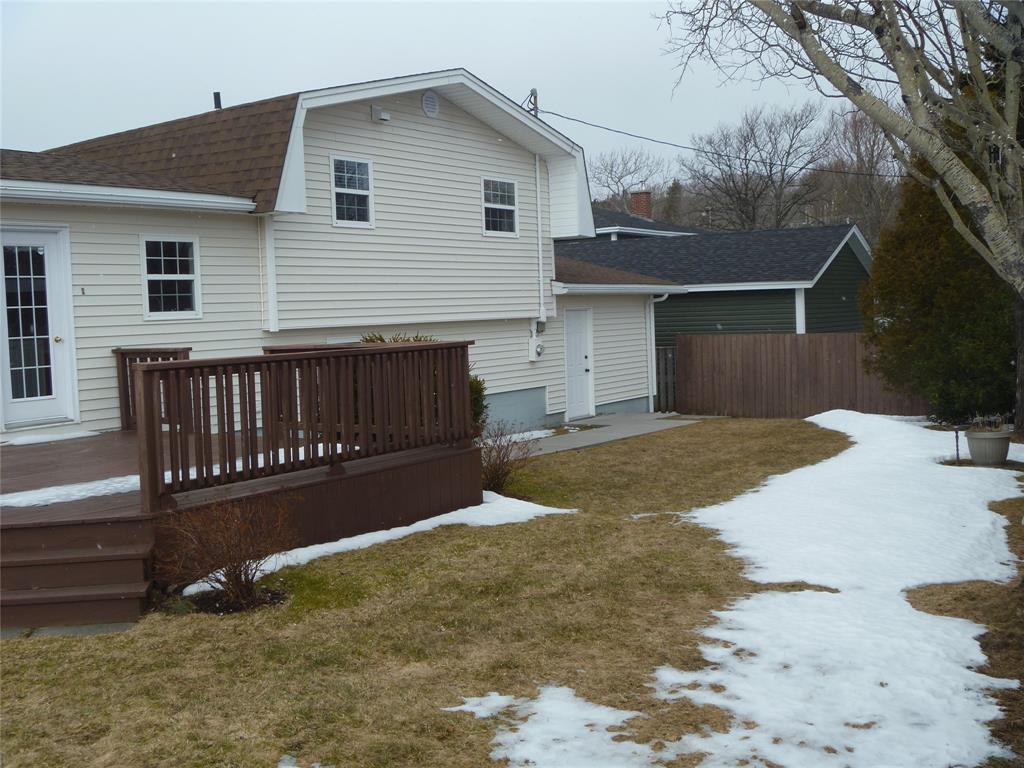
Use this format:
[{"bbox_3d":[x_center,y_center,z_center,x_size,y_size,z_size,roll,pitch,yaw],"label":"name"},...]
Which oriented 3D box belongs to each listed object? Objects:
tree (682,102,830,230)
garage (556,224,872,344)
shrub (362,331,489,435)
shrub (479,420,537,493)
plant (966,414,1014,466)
[{"bbox_3d":[11.482,-7.777,48.409,7.000,10.581,7.000,2,5,36],"label":"tree"},{"bbox_3d":[4.665,-1.844,27.544,8.900,4.160,6.008,2,5,36],"label":"garage"},{"bbox_3d":[-1.137,0.179,13.967,1.600,1.748,1.750,2,5,36],"label":"shrub"},{"bbox_3d":[-0.065,0.714,10.326,0.640,0.684,0.660,-2,4,0],"label":"shrub"},{"bbox_3d":[4.788,0.558,10.419,0.465,0.496,0.465,2,5,36],"label":"plant"}]

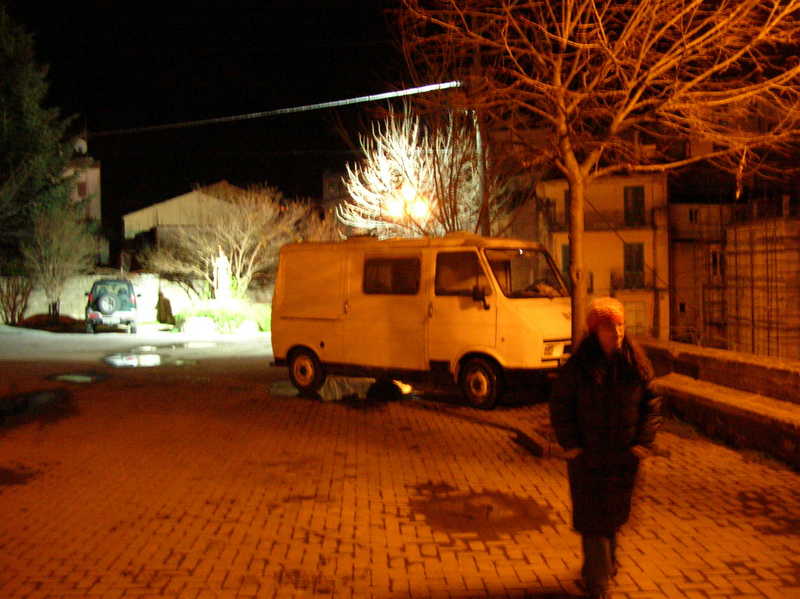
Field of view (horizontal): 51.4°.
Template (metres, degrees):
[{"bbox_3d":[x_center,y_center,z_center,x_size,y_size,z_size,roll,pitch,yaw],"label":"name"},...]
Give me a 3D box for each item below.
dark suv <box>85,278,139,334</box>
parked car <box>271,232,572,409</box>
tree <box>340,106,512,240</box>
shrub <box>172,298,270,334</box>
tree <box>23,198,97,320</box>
[{"bbox_3d":[-10.100,0.220,29.100,1.750,1.820,4.150,-1,1,-20],"label":"dark suv"},{"bbox_3d":[0.530,0.260,12.130,4.870,2.230,1.980,1,1,39],"label":"parked car"},{"bbox_3d":[0.700,-1.900,21.000,4.500,6.200,4.400,0,1,0],"label":"tree"},{"bbox_3d":[-5.950,0.570,28.200,3.400,1.220,2.200,0,1,0],"label":"shrub"},{"bbox_3d":[-13.200,-1.500,32.200,2.900,4.650,2.800,0,1,0],"label":"tree"}]

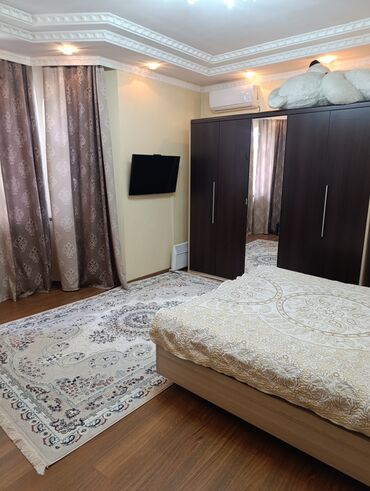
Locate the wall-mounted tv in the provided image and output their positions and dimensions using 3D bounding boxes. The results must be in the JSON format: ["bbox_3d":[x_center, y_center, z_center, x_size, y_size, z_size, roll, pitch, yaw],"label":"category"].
[{"bbox_3d":[-0.413,-0.973,4.506,0.050,0.517,0.888,24,25,36],"label":"wall-mounted tv"}]

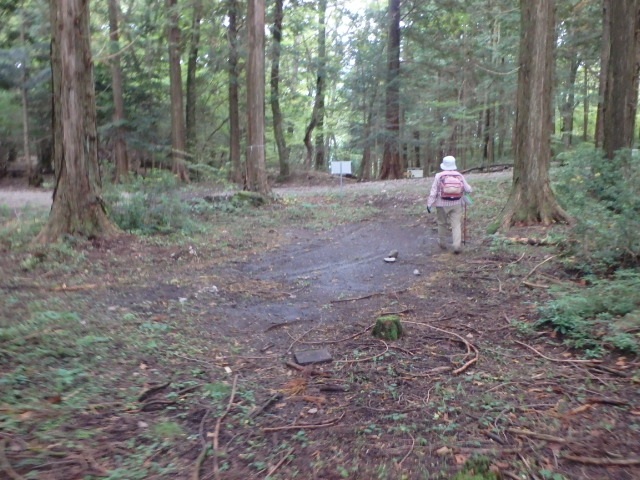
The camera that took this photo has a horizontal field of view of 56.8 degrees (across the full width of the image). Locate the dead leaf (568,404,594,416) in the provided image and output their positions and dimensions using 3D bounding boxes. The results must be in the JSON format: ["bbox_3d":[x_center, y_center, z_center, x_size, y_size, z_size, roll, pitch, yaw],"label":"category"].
[{"bbox_3d":[1.512,0.973,3.423,0.197,0.025,0.055,-4,7,-32],"label":"dead leaf"}]

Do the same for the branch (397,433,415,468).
[{"bbox_3d":[0.445,1.034,2.962,0.046,0.025,0.354,1,6,16],"label":"branch"}]

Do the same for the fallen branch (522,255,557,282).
[{"bbox_3d":[3.024,0.338,8.053,0.060,0.050,2.325,4,9,30],"label":"fallen branch"}]

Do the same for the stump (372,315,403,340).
[{"bbox_3d":[0.559,0.729,4.900,0.240,0.170,0.220,0,6,0],"label":"stump"}]

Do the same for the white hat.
[{"bbox_3d":[2.031,-1.206,9.330,0.260,0.200,0.280,0,7,-3],"label":"white hat"}]

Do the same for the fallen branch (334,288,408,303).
[{"bbox_3d":[0.563,0.590,6.377,1.030,0.040,0.070,-5,9,-34],"label":"fallen branch"}]

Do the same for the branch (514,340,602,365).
[{"bbox_3d":[1.737,0.847,4.468,0.242,0.040,0.700,-7,10,-42],"label":"branch"}]

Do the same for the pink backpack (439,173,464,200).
[{"bbox_3d":[2.038,-0.812,9.150,0.360,0.410,0.210,0,7,-2],"label":"pink backpack"}]

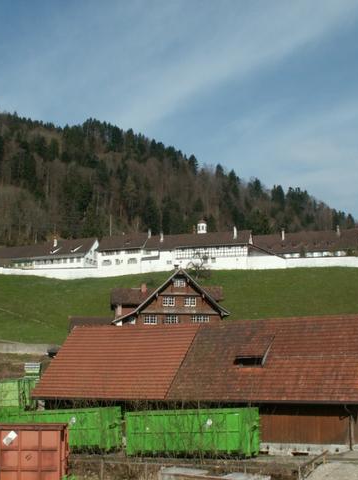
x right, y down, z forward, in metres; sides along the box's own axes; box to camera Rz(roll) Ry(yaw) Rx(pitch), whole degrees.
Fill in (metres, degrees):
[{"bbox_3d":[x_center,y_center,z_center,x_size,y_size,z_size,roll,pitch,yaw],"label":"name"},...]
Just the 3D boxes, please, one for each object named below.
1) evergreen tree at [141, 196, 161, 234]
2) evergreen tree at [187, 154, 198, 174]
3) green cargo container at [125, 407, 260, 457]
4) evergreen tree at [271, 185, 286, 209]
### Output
[{"bbox_3d":[-11.441,-9.777,300.000,7.655,16.641,7.655,0,-11,0],"label":"evergreen tree"},{"bbox_3d":[7.863,-43.974,420.000,5.358,11.649,5.358,0,-11,0],"label":"evergreen tree"},{"bbox_3d":[0.737,10.618,39.911,7.000,2.420,2.420,-8,-14,26],"label":"green cargo container"},{"bbox_3d":[51.054,-22.320,370.000,6.609,12.315,6.609,0,-11,0],"label":"evergreen tree"}]

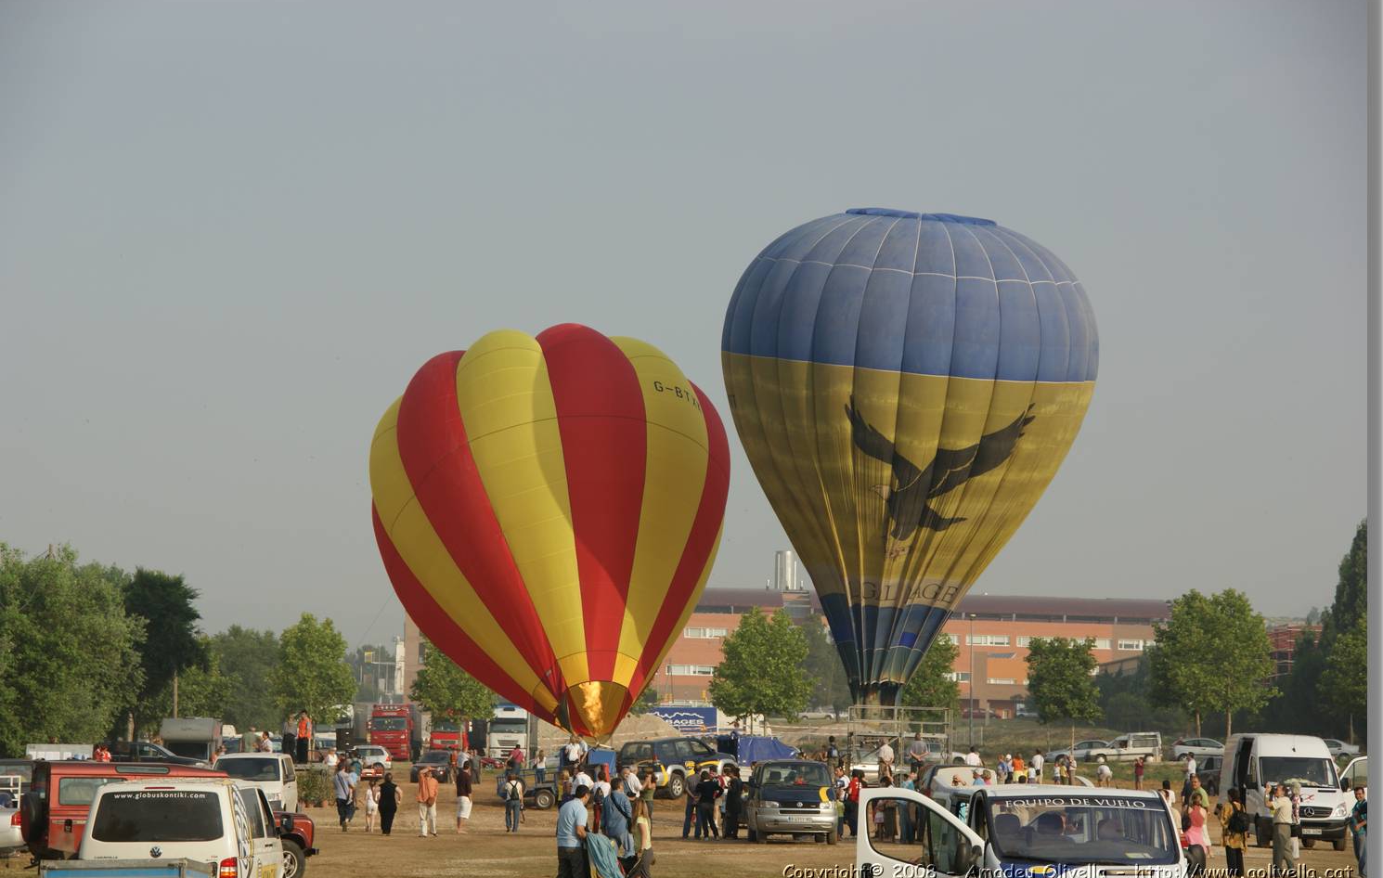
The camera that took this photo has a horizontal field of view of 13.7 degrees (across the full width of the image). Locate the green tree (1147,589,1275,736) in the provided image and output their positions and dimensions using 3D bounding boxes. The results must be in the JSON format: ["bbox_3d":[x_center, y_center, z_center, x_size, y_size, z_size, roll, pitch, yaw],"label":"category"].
[{"bbox_3d":[33.851,15.015,375.000,8.200,10.700,7.500,0,-3,0],"label":"green tree"}]

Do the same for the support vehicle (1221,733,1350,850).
[{"bbox_3d":[13.828,8.270,135.000,2.020,2.680,5.700,1,-3,-4],"label":"support vehicle"}]

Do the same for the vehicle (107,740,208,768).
[{"bbox_3d":[-19.162,11.328,200.000,4.700,1.600,1.870,0,-3,20],"label":"vehicle"}]

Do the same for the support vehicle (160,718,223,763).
[{"bbox_3d":[-21.436,13.376,246.000,2.250,3.000,5.900,0,-3,-2],"label":"support vehicle"}]

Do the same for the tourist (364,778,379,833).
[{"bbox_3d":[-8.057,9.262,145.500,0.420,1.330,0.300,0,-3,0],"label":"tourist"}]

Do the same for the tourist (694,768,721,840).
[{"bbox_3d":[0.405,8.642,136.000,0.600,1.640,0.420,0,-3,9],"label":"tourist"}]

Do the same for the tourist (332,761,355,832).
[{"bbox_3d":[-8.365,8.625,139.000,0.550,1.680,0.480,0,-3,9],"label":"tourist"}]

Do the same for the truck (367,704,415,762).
[{"bbox_3d":[-19.648,19.413,378.000,2.550,3.850,6.300,0,-3,0],"label":"truck"}]

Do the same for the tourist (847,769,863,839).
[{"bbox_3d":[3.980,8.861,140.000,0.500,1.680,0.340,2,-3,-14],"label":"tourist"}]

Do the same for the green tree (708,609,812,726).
[{"bbox_3d":[3.723,12.963,312.000,5.500,7.500,5.500,0,-3,0],"label":"green tree"}]

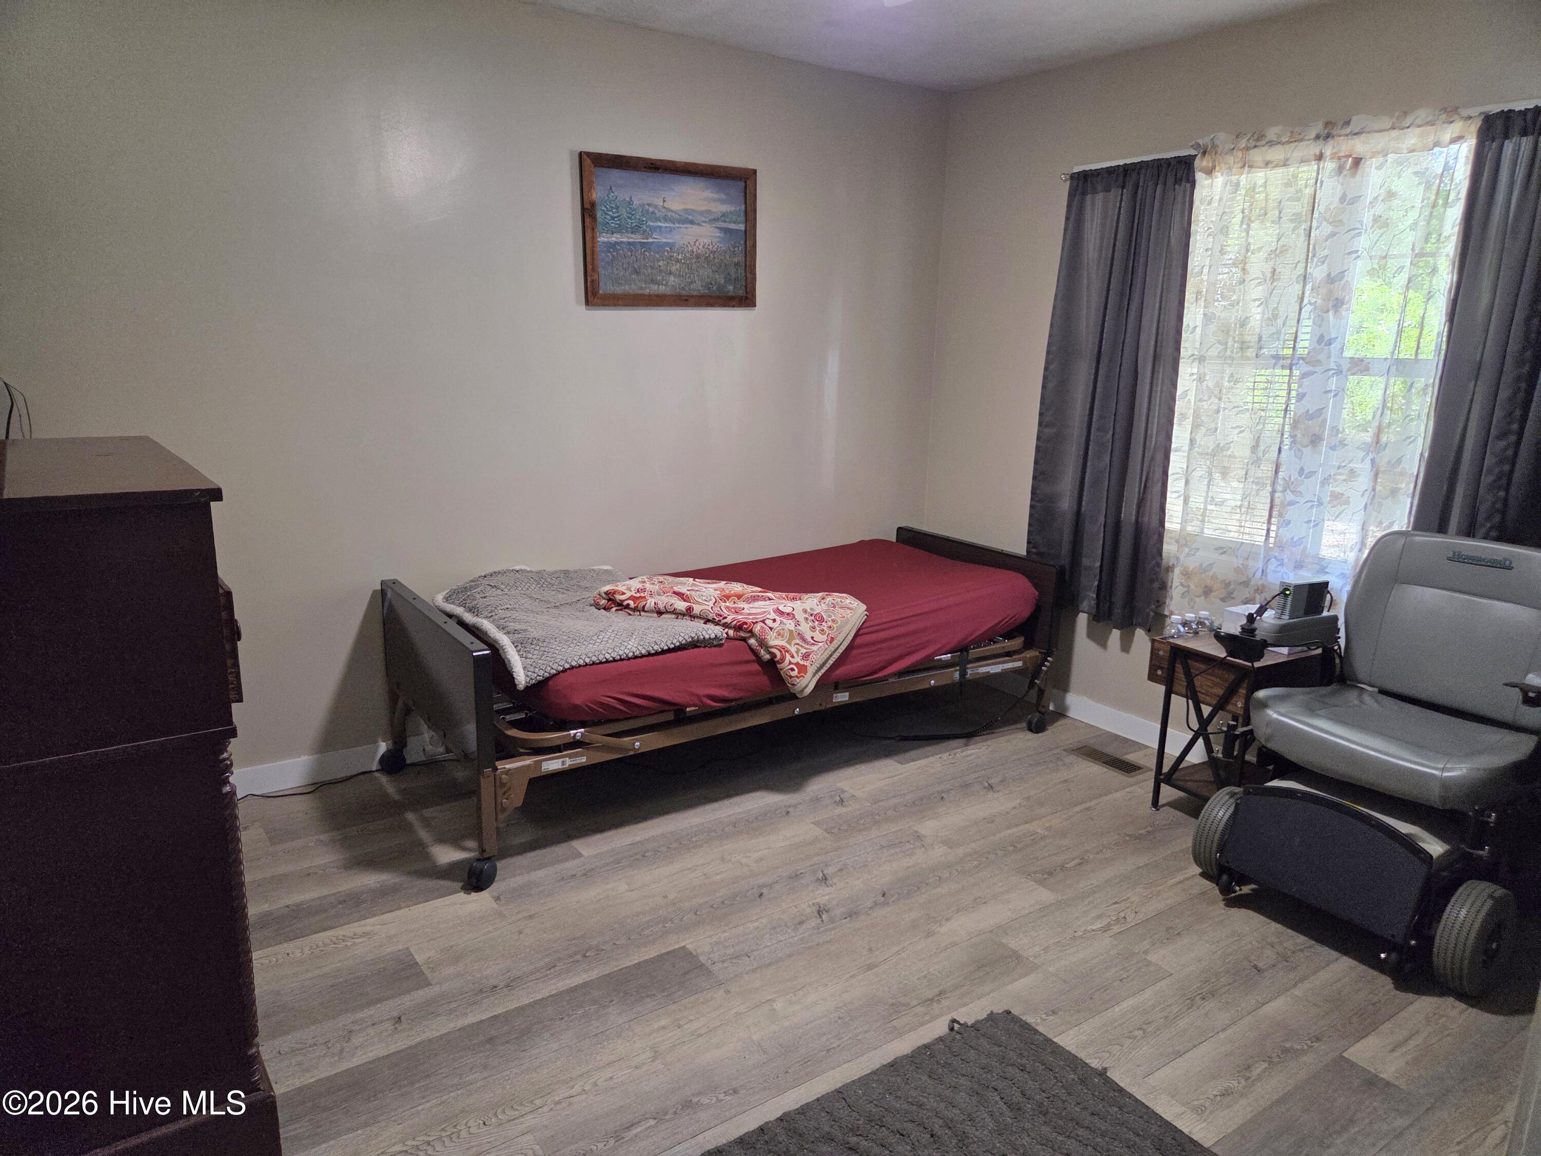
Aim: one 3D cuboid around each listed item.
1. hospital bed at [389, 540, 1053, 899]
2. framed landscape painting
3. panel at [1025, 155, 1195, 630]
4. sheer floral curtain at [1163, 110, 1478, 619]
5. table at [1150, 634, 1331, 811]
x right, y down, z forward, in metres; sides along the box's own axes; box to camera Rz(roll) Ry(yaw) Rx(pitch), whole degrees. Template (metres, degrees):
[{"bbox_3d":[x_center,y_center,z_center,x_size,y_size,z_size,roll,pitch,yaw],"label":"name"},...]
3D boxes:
[{"bbox_3d":[-0.078,0.305,3.604,2.243,0.668,0.925,-8,16,-33],"label":"hospital bed"},{"bbox_3d":[-0.349,-1.227,3.675,0.700,0.501,0.030,-8,16,-33],"label":"framed landscape painting"},{"bbox_3d":[1.217,-0.637,3.726,0.100,1.635,0.615,-8,16,-33],"label":"panel"},{"bbox_3d":[1.602,-0.551,3.170,0.090,1.570,0.845,-8,16,-33],"label":"sheer floral curtain"},{"bbox_3d":[1.458,0.475,3.255,0.405,0.557,0.350,-8,16,-33],"label":"table"}]

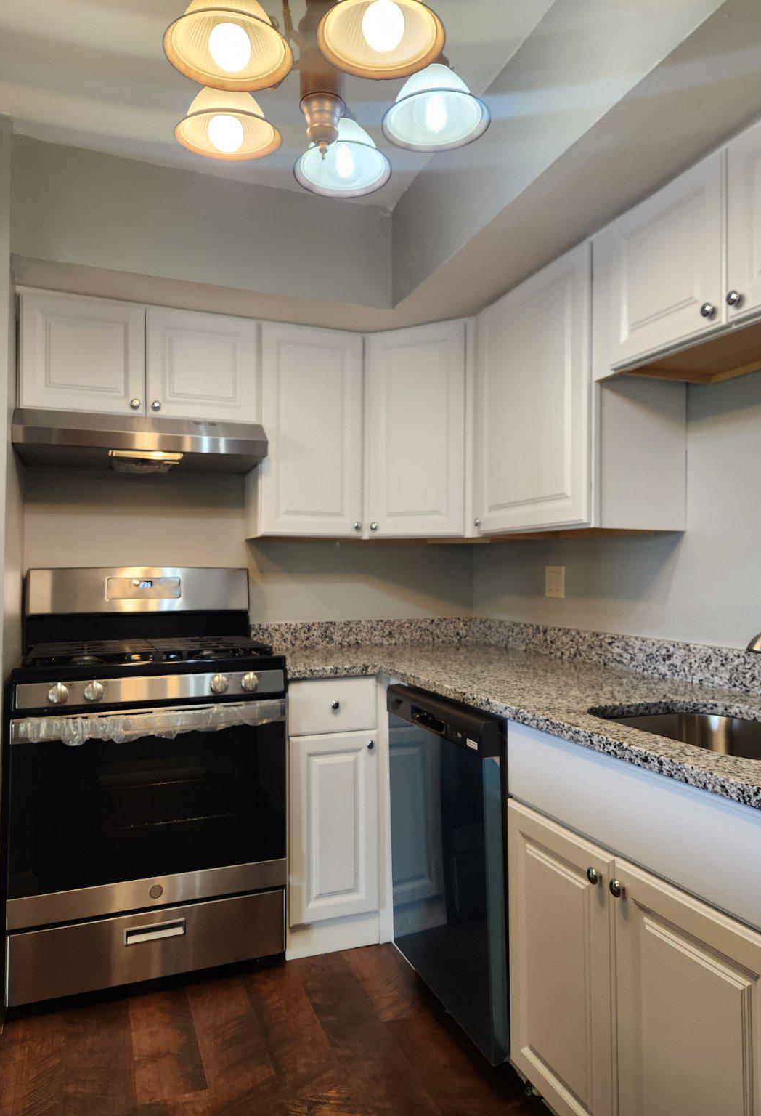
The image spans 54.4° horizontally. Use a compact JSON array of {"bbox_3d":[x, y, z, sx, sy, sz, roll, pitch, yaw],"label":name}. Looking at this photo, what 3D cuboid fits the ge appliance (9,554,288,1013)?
[{"bbox_3d":[-0.749,0.645,2.394,0.759,1.219,0.665,0,-1,-21],"label":"ge appliance"}]

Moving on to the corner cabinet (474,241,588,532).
[{"bbox_3d":[0.579,-0.459,2.293,0.305,0.765,0.630,0,-1,-21],"label":"corner cabinet"}]

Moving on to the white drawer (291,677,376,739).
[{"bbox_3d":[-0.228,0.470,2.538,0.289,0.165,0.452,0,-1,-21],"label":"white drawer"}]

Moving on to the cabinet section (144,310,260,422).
[{"bbox_3d":[-0.661,-0.654,2.709,0.393,0.372,0.318,0,-1,-21],"label":"cabinet section"}]

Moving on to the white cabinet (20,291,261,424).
[{"bbox_3d":[-0.826,-0.648,2.594,0.762,0.378,0.315,0,-1,-21],"label":"white cabinet"}]

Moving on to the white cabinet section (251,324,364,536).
[{"bbox_3d":[-0.300,-0.456,2.846,0.382,0.766,0.318,0,-1,-21],"label":"white cabinet section"}]

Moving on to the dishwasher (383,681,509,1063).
[{"bbox_3d":[0.431,0.775,2.055,0.625,0.800,0.603,0,-1,-21],"label":"dishwasher"}]

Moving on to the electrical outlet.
[{"bbox_3d":[0.618,0.085,2.628,0.012,0.111,0.116,0,-1,-21],"label":"electrical outlet"}]

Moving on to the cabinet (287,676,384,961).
[{"bbox_3d":[-0.249,0.817,2.630,0.340,0.878,0.615,0,-1,-21],"label":"cabinet"}]

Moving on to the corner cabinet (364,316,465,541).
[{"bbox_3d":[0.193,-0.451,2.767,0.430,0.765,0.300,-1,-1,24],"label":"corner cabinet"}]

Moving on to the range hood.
[{"bbox_3d":[-0.807,-0.394,2.522,0.758,0.129,0.456,0,-1,-21],"label":"range hood"}]

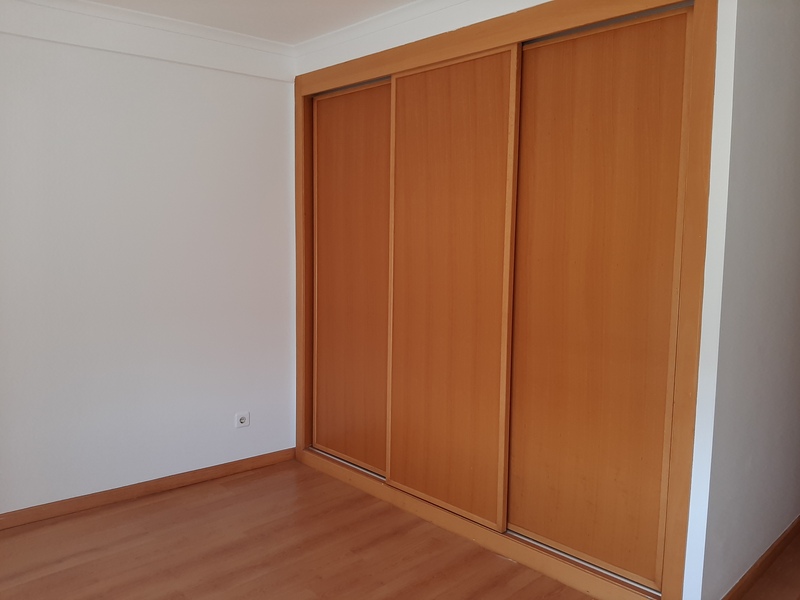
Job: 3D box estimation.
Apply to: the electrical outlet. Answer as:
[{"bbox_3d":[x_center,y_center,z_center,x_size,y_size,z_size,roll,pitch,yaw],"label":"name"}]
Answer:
[{"bbox_3d":[-0.897,0.689,3.572,0.083,0.083,0.013,-4,8,-38],"label":"electrical outlet"}]

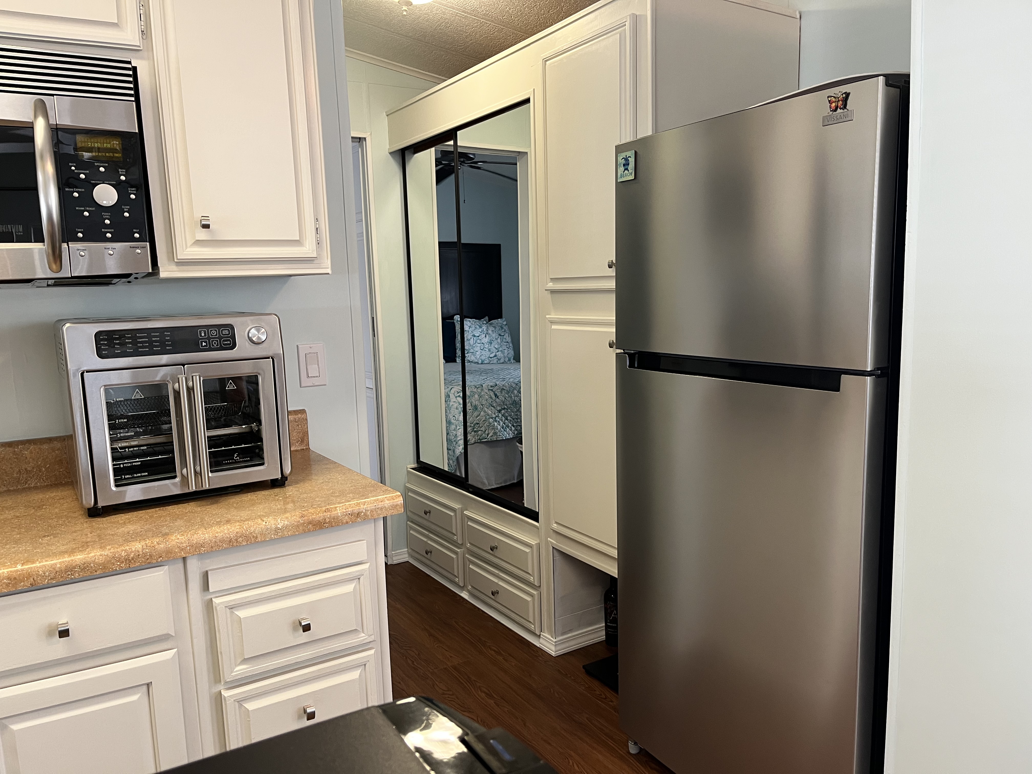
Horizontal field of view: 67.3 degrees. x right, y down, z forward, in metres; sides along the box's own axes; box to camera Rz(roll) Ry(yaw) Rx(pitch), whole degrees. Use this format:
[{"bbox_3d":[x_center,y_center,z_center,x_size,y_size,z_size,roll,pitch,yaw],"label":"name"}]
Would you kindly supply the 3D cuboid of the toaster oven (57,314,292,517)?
[{"bbox_3d":[-0.761,0.031,1.721,0.409,0.378,0.397,-7,10,-32],"label":"toaster oven"}]

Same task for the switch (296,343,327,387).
[{"bbox_3d":[-0.546,-0.058,2.077,0.070,0.115,0.013,-7,10,-30],"label":"switch"}]

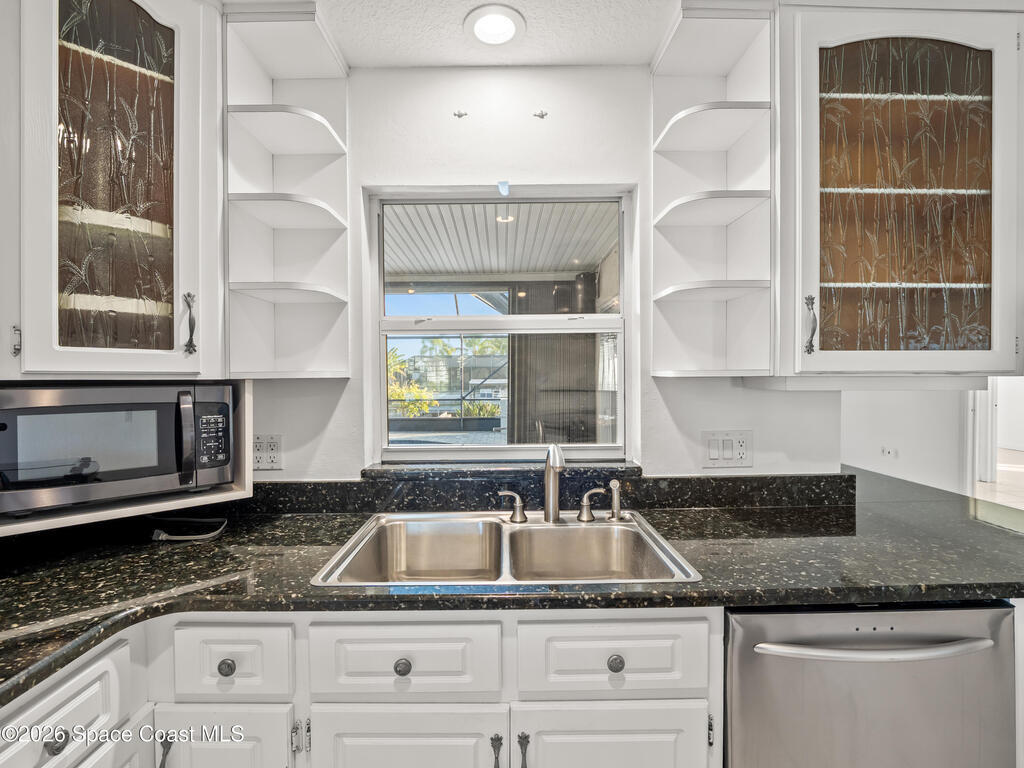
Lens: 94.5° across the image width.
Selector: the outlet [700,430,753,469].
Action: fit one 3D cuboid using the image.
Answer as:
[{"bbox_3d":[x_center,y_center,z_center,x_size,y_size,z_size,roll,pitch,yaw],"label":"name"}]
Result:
[{"bbox_3d":[0.725,0.220,1.586,0.172,0.130,0.014,0,1,0],"label":"outlet"}]

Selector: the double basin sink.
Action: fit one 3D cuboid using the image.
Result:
[{"bbox_3d":[-0.008,0.520,1.291,0.856,0.194,0.522,0,1,0],"label":"double basin sink"}]

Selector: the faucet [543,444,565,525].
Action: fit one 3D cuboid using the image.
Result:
[{"bbox_3d":[0.122,0.296,1.377,0.046,0.255,0.221,0,1,0],"label":"faucet"}]

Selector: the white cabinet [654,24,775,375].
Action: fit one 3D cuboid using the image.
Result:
[{"bbox_3d":[0.596,-0.529,1.442,0.263,1.011,0.274,0,1,0],"label":"white cabinet"}]

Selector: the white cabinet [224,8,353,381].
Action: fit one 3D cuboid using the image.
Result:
[{"bbox_3d":[-0.667,-0.521,1.431,0.267,1.011,0.274,0,1,0],"label":"white cabinet"}]

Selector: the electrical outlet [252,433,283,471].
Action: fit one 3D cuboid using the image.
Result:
[{"bbox_3d":[-0.818,0.228,1.573,0.105,0.124,0.014,0,1,0],"label":"electrical outlet"}]

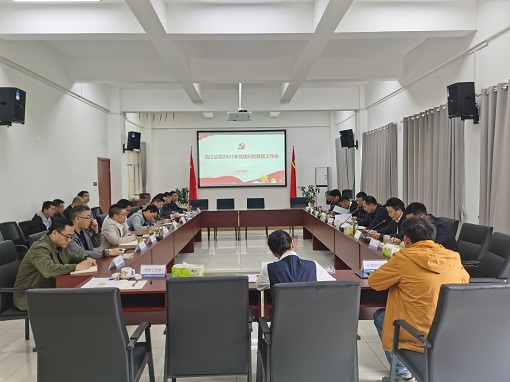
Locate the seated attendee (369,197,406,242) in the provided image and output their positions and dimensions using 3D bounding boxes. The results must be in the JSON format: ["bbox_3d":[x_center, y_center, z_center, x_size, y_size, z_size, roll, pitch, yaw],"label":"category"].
[{"bbox_3d":[1.940,0.736,5.237,0.780,1.280,0.570,-1,2,-14],"label":"seated attendee"}]

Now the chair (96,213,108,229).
[{"bbox_3d":[-2.132,0.883,6.351,0.630,0.990,0.570,-1,2,-1],"label":"chair"}]

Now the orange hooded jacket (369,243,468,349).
[{"bbox_3d":[1.209,0.683,2.811,0.690,0.710,0.620,-1,2,-6],"label":"orange hooded jacket"}]

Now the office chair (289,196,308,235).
[{"bbox_3d":[1.241,0.699,10.691,0.570,1.000,0.620,-1,2,-5],"label":"office chair"}]

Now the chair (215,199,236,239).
[{"bbox_3d":[-0.736,0.719,10.171,0.570,0.990,0.630,-1,2,-1],"label":"chair"}]

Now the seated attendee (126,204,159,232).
[{"bbox_3d":[-1.957,0.811,6.476,0.770,1.150,0.560,-1,2,7],"label":"seated attendee"}]

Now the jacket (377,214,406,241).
[{"bbox_3d":[1.988,0.585,5.233,0.660,0.620,0.560,-1,2,-14],"label":"jacket"}]

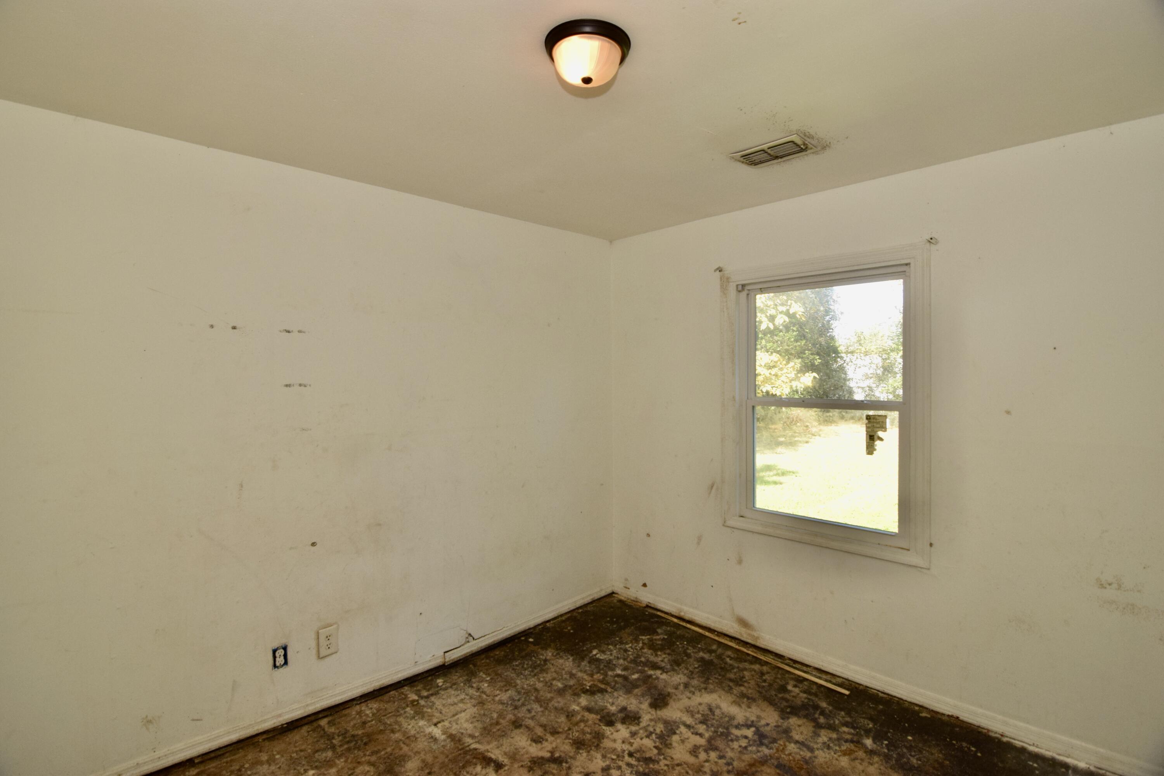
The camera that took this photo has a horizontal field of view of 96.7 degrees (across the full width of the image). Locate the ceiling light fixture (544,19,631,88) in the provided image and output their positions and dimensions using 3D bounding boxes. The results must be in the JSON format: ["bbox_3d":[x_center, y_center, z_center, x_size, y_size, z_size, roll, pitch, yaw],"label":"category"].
[{"bbox_3d":[0.015,-0.893,1.447,0.240,0.107,0.240,0,1,0],"label":"ceiling light fixture"}]

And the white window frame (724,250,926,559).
[{"bbox_3d":[1.207,0.075,2.681,1.000,1.465,0.090,1,2,42],"label":"white window frame"}]

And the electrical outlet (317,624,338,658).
[{"bbox_3d":[-1.158,1.163,2.368,0.081,0.125,0.012,-1,2,-41],"label":"electrical outlet"}]

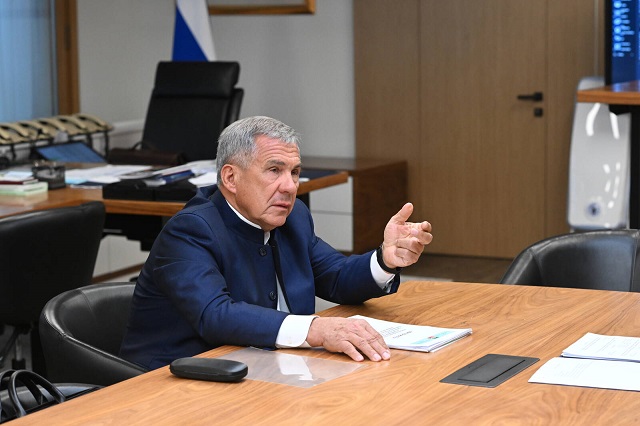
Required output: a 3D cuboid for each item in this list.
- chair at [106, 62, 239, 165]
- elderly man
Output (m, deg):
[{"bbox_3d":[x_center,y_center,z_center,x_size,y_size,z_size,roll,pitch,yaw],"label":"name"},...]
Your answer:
[{"bbox_3d":[-0.762,-0.131,7.638,0.640,1.250,0.680,3,8,31],"label":"chair"},{"bbox_3d":[-0.115,0.397,3.295,0.730,1.220,0.650,3,8,30],"label":"elderly man"}]

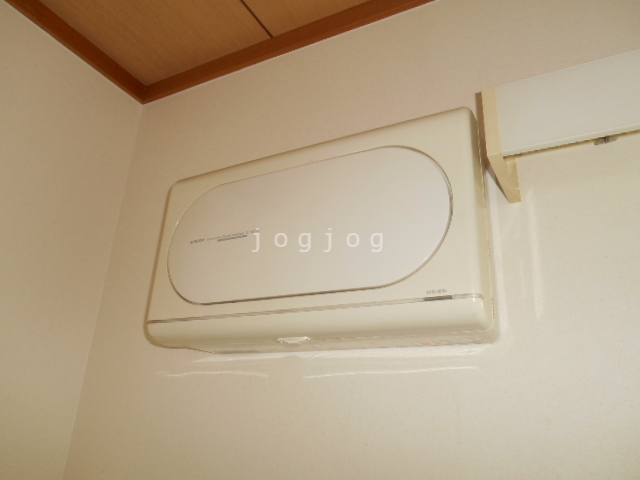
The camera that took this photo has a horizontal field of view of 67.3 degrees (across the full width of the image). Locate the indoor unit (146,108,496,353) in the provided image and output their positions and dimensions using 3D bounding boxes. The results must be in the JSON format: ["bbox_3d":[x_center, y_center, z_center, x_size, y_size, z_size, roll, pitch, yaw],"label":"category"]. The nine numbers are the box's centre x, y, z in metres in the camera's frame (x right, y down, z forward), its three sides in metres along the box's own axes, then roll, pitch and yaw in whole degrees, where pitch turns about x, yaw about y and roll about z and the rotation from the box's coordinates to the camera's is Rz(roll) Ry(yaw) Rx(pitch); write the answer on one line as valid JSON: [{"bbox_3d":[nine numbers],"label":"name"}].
[{"bbox_3d":[-0.013,0.020,0.993,0.689,0.377,0.187,-9,-24,26],"label":"indoor unit"}]

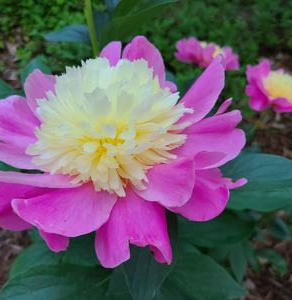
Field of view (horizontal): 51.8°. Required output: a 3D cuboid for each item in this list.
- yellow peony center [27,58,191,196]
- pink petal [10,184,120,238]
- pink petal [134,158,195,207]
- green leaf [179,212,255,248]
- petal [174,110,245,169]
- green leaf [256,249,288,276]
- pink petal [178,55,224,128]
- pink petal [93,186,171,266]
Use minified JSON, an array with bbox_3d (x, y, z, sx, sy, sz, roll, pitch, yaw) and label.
[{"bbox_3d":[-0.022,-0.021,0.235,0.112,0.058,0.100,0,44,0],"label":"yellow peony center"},{"bbox_3d":[-0.052,0.039,0.205,0.064,0.016,0.042,4,41,8],"label":"pink petal"},{"bbox_3d":[0.013,0.021,0.212,0.036,0.012,0.036,-26,54,-29],"label":"pink petal"},{"bbox_3d":[0.064,0.076,0.285,0.070,0.012,0.038,1,45,1],"label":"green leaf"},{"bbox_3d":[0.048,-0.010,0.240,0.053,0.014,0.050,-6,45,-6],"label":"petal"},{"bbox_3d":[0.167,0.149,0.400,0.038,0.012,0.022,30,37,11],"label":"green leaf"},{"bbox_3d":[0.046,-0.049,0.255,0.024,0.068,0.016,38,17,34],"label":"pink petal"},{"bbox_3d":[-0.009,0.052,0.205,0.050,0.020,0.054,-3,66,-1],"label":"pink petal"}]

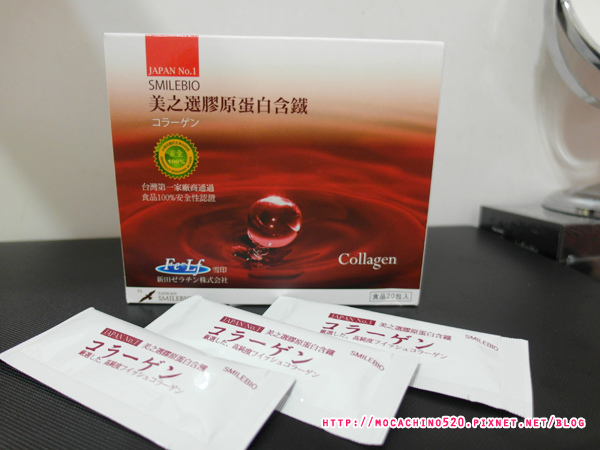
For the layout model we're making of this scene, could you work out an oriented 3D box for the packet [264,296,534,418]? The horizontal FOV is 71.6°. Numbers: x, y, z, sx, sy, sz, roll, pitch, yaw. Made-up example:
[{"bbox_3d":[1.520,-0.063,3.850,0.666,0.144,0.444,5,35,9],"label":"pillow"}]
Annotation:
[{"bbox_3d":[0.033,0.050,0.177,0.114,0.008,0.045,6,21,24],"label":"packet"}]

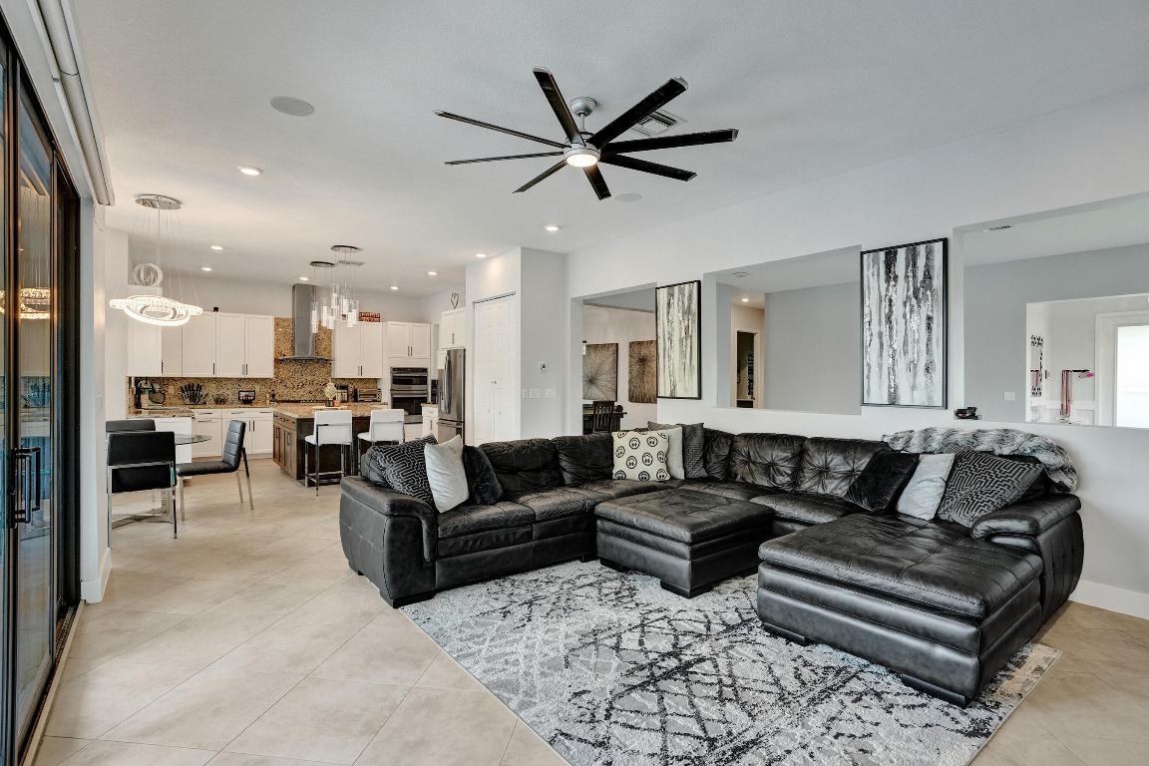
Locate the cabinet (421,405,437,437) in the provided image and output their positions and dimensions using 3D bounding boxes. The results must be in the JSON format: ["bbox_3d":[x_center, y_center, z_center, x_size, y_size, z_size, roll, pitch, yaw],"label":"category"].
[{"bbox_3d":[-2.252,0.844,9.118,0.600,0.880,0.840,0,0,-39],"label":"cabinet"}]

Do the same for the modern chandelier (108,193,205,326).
[{"bbox_3d":[-3.992,-1.142,4.902,0.700,1.215,0.700,0,0,-39],"label":"modern chandelier"}]

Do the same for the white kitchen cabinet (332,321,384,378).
[{"bbox_3d":[-4.202,-0.630,9.887,0.870,1.080,0.340,0,0,-39],"label":"white kitchen cabinet"}]

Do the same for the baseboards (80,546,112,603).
[{"bbox_3d":[-3.112,1.247,3.331,0.110,0.135,0.760,0,0,-39],"label":"baseboards"}]

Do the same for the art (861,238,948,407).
[{"bbox_3d":[2.469,-0.421,3.851,0.045,1.210,0.565,0,0,-39],"label":"art"}]

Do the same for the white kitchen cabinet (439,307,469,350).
[{"bbox_3d":[-1.710,-0.843,8.334,0.620,0.600,0.930,0,0,-39],"label":"white kitchen cabinet"}]

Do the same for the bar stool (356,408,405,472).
[{"bbox_3d":[-2.495,0.818,6.628,0.440,0.970,0.550,0,0,-39],"label":"bar stool"}]

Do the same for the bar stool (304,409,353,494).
[{"bbox_3d":[-3.000,0.807,6.214,0.420,0.980,0.570,0,0,-39],"label":"bar stool"}]

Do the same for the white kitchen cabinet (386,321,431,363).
[{"bbox_3d":[-3.442,-0.814,10.299,0.865,0.730,0.600,0,0,-39],"label":"white kitchen cabinet"}]

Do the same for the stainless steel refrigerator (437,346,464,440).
[{"bbox_3d":[-1.641,0.397,8.121,0.840,1.790,0.900,0,0,-39],"label":"stainless steel refrigerator"}]

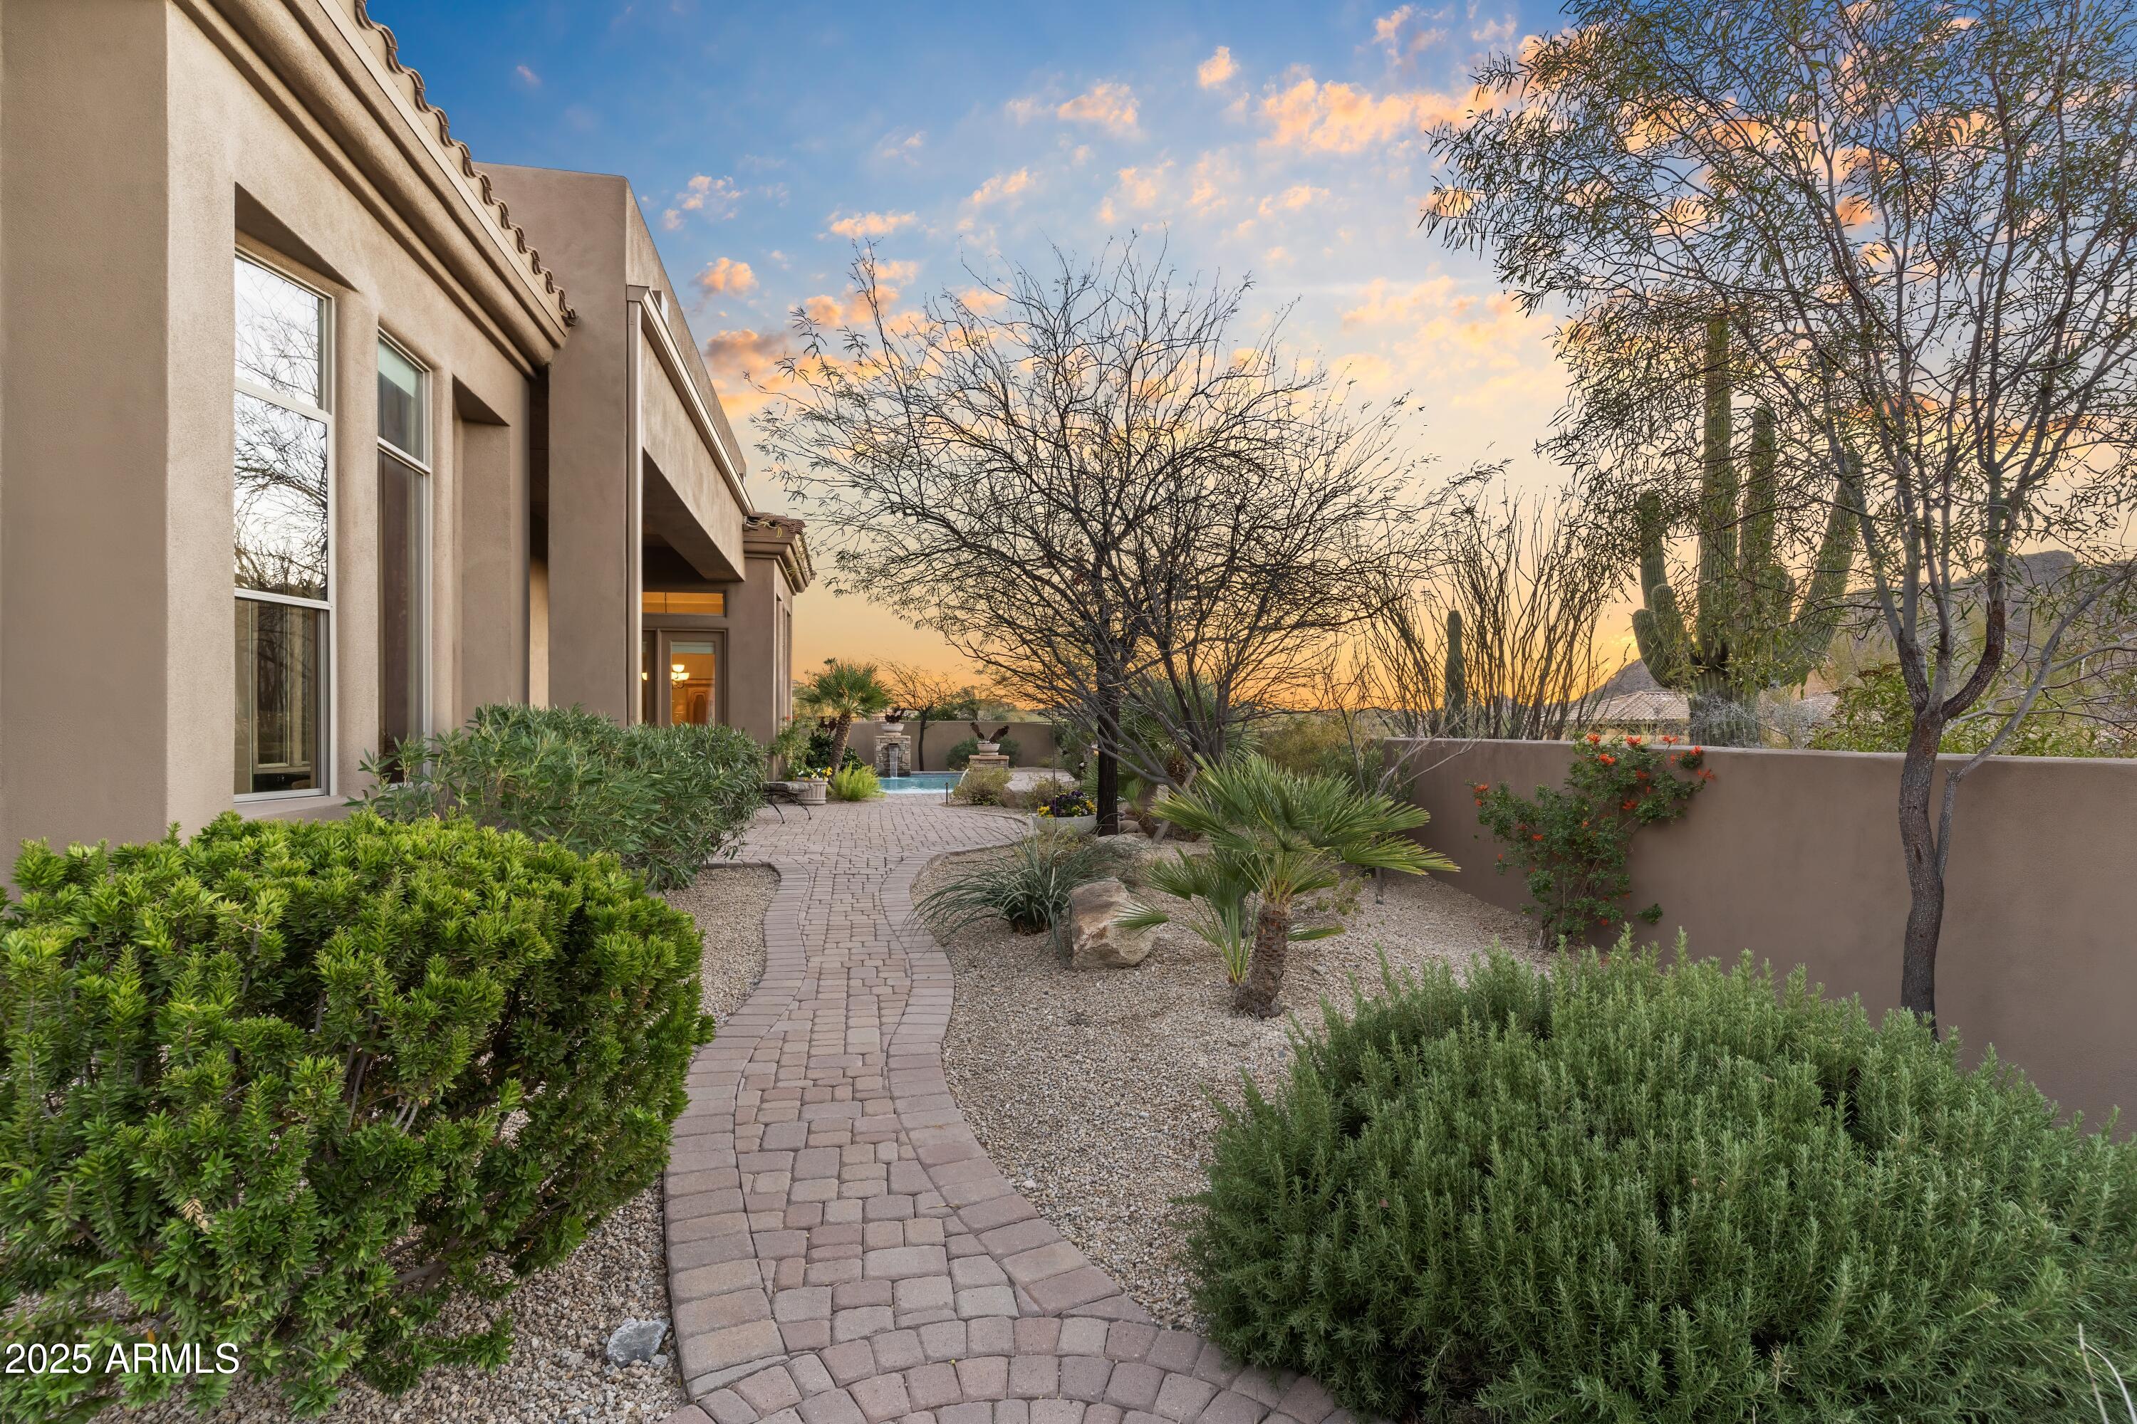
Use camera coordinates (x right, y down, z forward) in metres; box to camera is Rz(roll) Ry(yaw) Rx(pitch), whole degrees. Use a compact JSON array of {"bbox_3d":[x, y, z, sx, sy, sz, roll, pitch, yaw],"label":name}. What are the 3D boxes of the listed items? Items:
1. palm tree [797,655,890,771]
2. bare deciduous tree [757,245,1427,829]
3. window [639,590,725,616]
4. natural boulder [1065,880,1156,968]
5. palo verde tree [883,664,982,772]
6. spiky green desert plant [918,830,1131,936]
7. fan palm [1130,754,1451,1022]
[{"bbox_3d":[-3.850,0.129,17.300,1.600,2.150,1.600,0,-1,0],"label":"palm tree"},{"bbox_3d":[0.217,-1.670,9.700,6.300,5.600,5.900,0,-1,0],"label":"bare deciduous tree"},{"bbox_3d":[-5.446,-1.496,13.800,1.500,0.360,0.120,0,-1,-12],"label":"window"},{"bbox_3d":[0.239,1.157,5.550,0.480,0.460,0.450,0,-1,0],"label":"natural boulder"},{"bbox_3d":[-3.208,0.156,23.500,2.250,2.600,2.200,0,-1,0],"label":"palo verde tree"},{"bbox_3d":[-0.280,1.080,6.500,1.350,0.660,1.250,0,0,0],"label":"spiky green desert plant"},{"bbox_3d":[1.068,0.834,4.800,1.500,1.250,1.400,0,-1,0],"label":"fan palm"}]

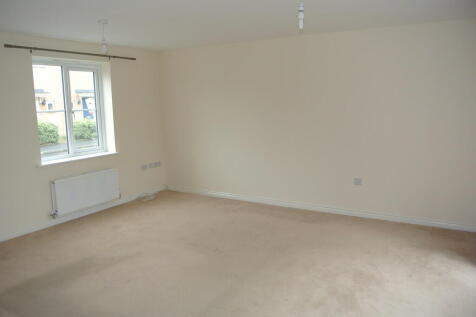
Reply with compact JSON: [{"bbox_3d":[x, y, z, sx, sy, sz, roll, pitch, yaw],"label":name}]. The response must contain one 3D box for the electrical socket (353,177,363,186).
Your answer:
[{"bbox_3d":[1.577,0.310,4.701,0.090,0.088,0.015,4,11,31],"label":"electrical socket"}]

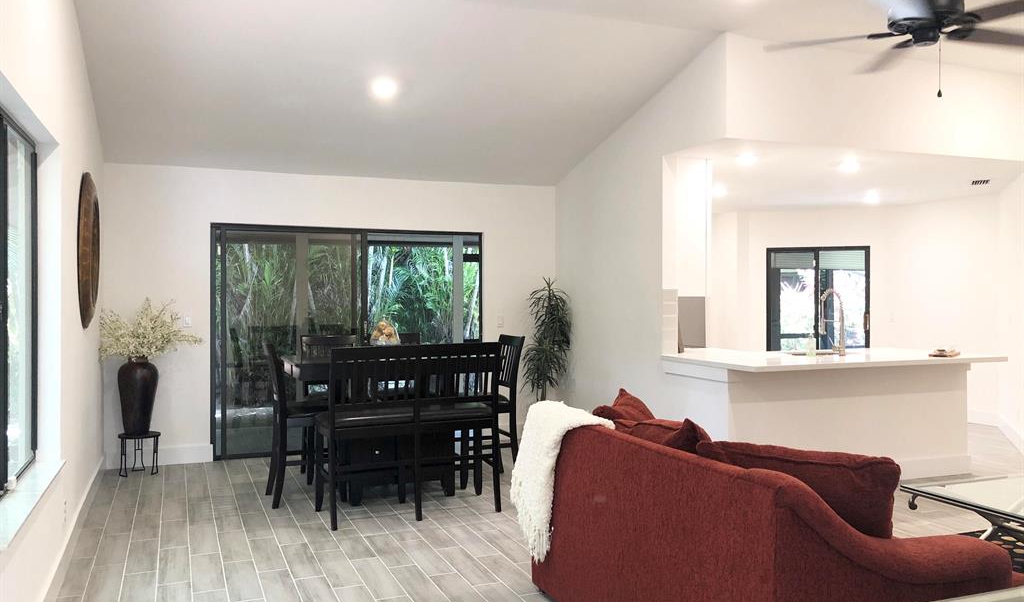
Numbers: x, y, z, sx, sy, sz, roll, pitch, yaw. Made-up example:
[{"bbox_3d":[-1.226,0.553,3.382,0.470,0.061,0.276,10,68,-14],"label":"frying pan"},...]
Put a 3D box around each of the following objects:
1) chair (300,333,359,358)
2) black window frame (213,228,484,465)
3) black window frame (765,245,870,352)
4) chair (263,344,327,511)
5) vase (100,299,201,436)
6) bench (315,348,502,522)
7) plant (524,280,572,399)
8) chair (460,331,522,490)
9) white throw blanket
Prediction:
[{"bbox_3d":[-1.384,0.820,6.459,0.460,1.080,0.540,0,1,-22],"label":"chair"},{"bbox_3d":[-1.427,0.351,7.501,2.430,2.000,0.110,0,1,-22],"label":"black window frame"},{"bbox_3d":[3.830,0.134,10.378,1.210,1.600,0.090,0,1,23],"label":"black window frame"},{"bbox_3d":[-1.431,0.826,5.749,0.540,1.070,0.470,0,1,-22],"label":"chair"},{"bbox_3d":[-2.827,0.510,6.497,0.720,1.070,0.580,0,1,-22],"label":"vase"},{"bbox_3d":[-0.665,0.826,5.391,1.150,1.080,0.540,0,1,-22],"label":"bench"},{"bbox_3d":[0.326,0.562,7.691,0.460,1.560,0.460,0,0,0],"label":"plant"},{"bbox_3d":[-0.215,0.816,6.264,0.540,1.080,0.470,0,1,-22],"label":"chair"},{"bbox_3d":[0.252,0.860,3.864,0.310,0.770,0.760,0,1,-22],"label":"white throw blanket"}]

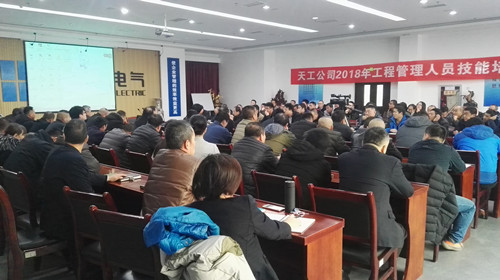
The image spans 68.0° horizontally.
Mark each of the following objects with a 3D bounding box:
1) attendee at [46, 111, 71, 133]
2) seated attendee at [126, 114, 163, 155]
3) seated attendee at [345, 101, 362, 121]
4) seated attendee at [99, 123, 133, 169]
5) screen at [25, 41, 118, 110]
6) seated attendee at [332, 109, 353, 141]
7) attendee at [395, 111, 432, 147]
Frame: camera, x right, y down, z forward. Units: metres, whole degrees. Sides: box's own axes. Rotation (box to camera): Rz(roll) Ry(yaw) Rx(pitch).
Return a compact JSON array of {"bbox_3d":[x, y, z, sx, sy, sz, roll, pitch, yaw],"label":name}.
[{"bbox_3d":[-3.102,0.189,6.268,0.550,1.300,0.800,6,9,44],"label":"attendee"},{"bbox_3d":[-1.096,0.373,4.463,0.540,1.290,0.800,5,8,38],"label":"seated attendee"},{"bbox_3d":[2.513,-0.209,9.465,0.780,1.320,0.550,-5,8,-36],"label":"seated attendee"},{"bbox_3d":[-1.544,0.374,4.867,0.540,1.200,0.820,5,8,38],"label":"seated attendee"},{"bbox_3d":[-5.755,-2.008,12.154,2.760,2.153,0.080,-6,9,-44],"label":"screen"},{"bbox_3d":[1.419,0.215,5.712,0.540,1.300,0.750,5,8,42],"label":"seated attendee"},{"bbox_3d":[2.235,0.285,5.008,0.560,1.300,0.760,5,8,42],"label":"attendee"}]

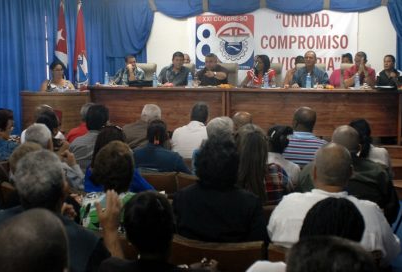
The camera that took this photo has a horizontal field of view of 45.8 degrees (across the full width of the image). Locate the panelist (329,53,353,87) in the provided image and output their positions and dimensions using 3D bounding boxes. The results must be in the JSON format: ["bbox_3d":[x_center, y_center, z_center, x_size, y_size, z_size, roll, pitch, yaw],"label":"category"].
[{"bbox_3d":[2.307,-0.707,7.601,0.480,1.230,0.750,0,7,3],"label":"panelist"}]

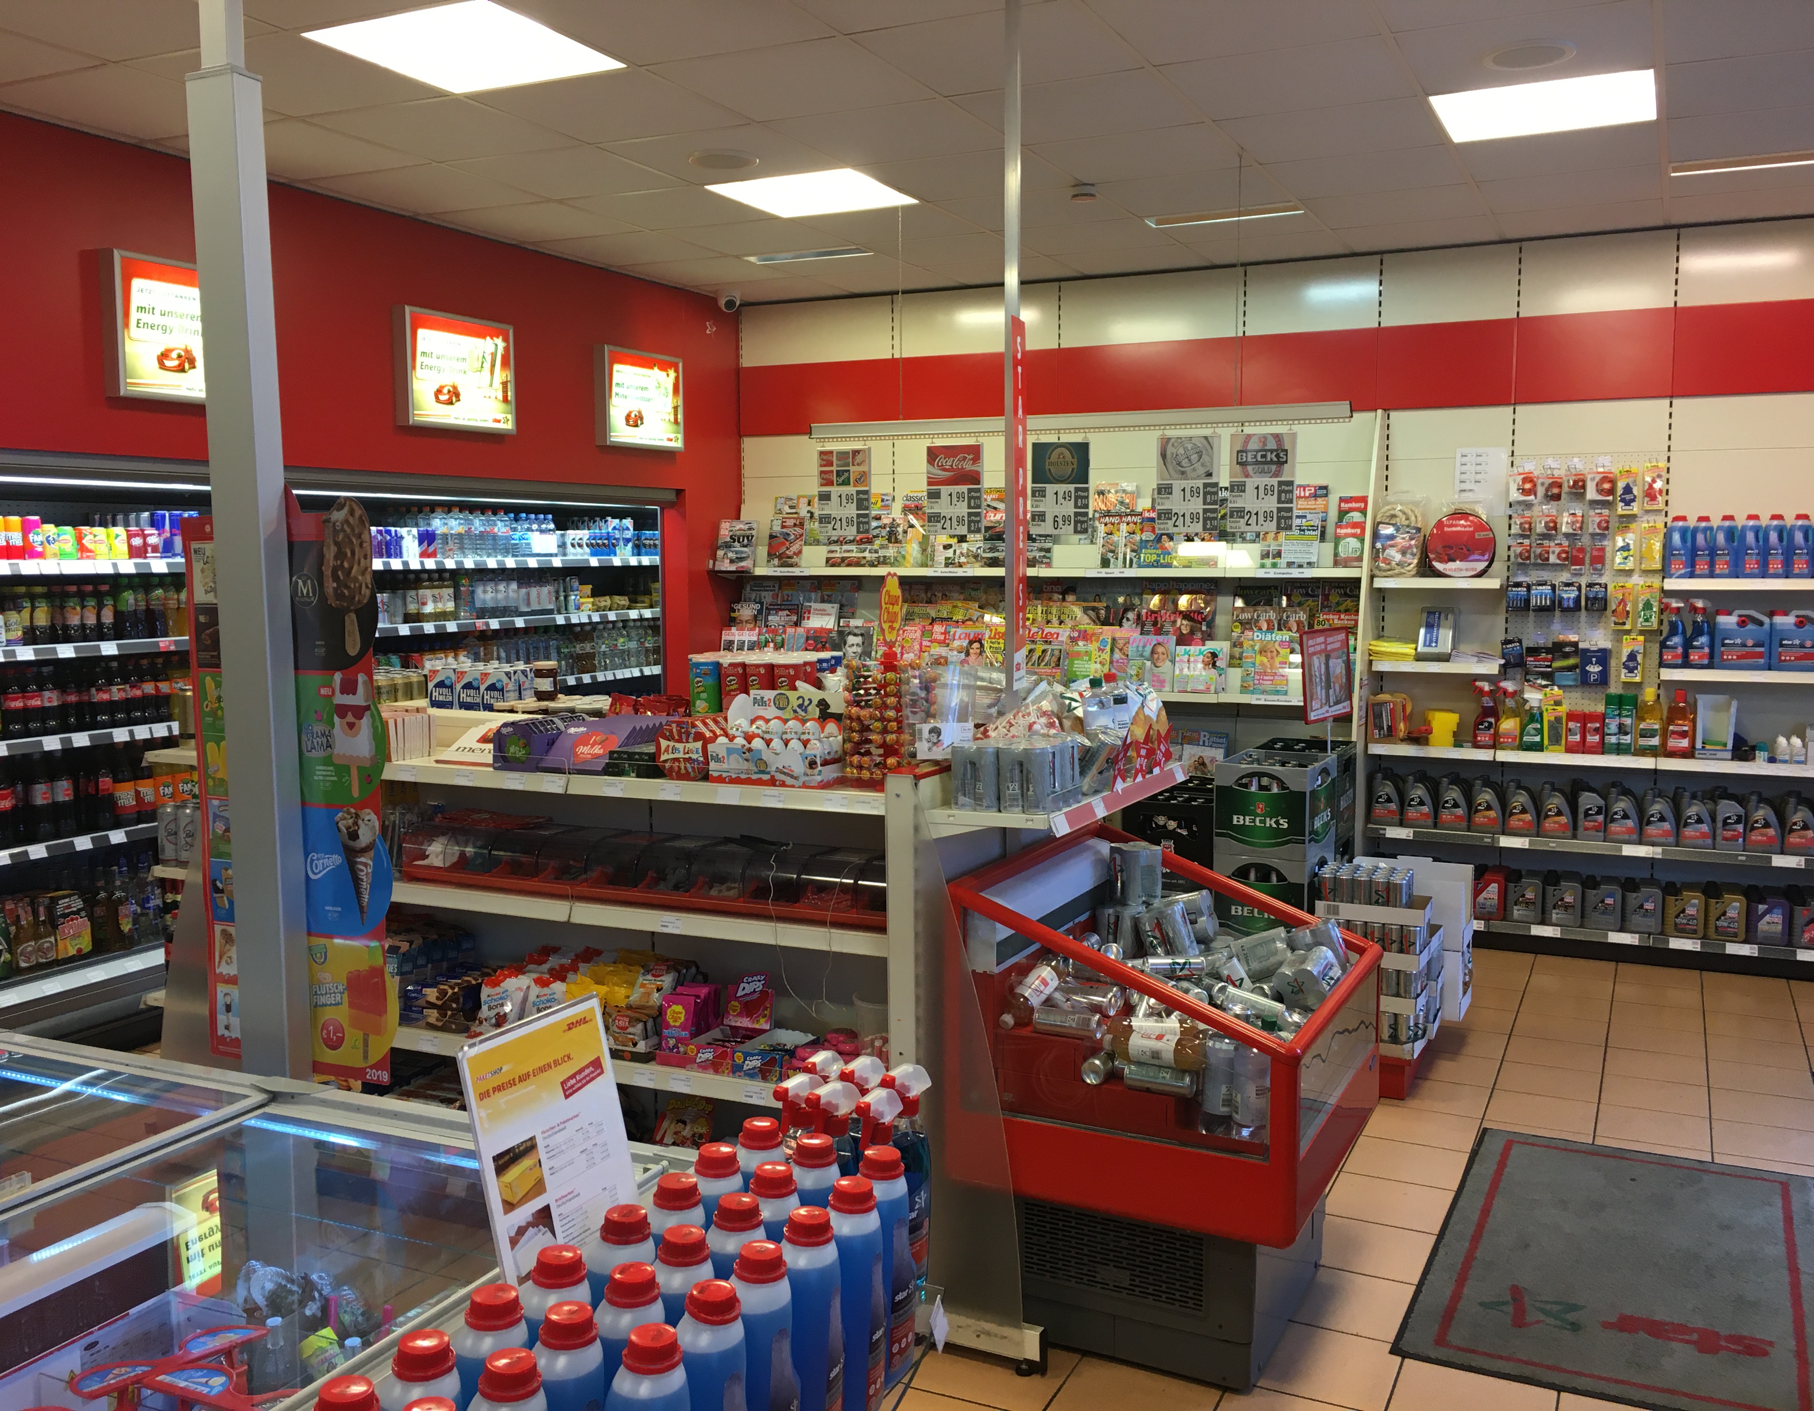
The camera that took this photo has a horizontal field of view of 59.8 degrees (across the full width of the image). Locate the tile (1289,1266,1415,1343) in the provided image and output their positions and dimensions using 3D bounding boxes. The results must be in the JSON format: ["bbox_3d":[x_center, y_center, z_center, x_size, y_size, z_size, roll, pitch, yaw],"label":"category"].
[{"bbox_3d":[0.996,1.352,3.557,0.300,0.010,0.300,2,6,26],"label":"tile"}]

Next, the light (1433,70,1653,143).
[{"bbox_3d":[1.910,-1.798,4.711,0.600,0.050,0.600,3,6,25],"label":"light"}]

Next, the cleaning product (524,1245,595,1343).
[{"bbox_3d":[-0.340,0.666,1.552,0.068,0.255,0.083,2,6,26],"label":"cleaning product"}]

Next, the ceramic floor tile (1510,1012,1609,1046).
[{"bbox_3d":[2.303,1.145,5.543,0.298,0.010,0.298,2,6,26],"label":"ceramic floor tile"}]

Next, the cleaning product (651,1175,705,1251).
[{"bbox_3d":[-0.261,0.663,1.779,0.083,0.254,0.096,2,6,26],"label":"cleaning product"}]

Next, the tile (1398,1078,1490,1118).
[{"bbox_3d":[1.658,1.222,4.914,0.300,0.010,0.300,2,6,26],"label":"tile"}]

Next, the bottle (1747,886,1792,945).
[{"bbox_3d":[3.415,0.826,6.238,0.143,0.230,0.065,2,6,26],"label":"bottle"}]

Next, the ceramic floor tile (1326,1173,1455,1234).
[{"bbox_3d":[1.254,1.296,4.085,0.298,0.010,0.294,3,6,26],"label":"ceramic floor tile"}]

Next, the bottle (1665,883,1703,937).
[{"bbox_3d":[3.118,0.818,6.319,0.141,0.218,0.066,3,7,26],"label":"bottle"}]

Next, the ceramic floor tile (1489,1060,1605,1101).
[{"bbox_3d":[2.042,1.199,5.011,0.300,0.010,0.300,3,7,26],"label":"ceramic floor tile"}]

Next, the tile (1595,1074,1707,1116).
[{"bbox_3d":[2.312,1.208,4.870,0.298,0.010,0.298,2,6,26],"label":"tile"}]

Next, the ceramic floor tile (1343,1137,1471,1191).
[{"bbox_3d":[1.382,1.262,4.344,0.298,0.010,0.298,2,6,26],"label":"ceramic floor tile"}]

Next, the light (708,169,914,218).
[{"bbox_3d":[-0.340,-1.902,5.830,0.600,0.050,0.600,3,6,25],"label":"light"}]

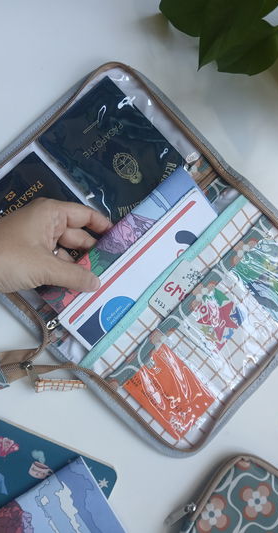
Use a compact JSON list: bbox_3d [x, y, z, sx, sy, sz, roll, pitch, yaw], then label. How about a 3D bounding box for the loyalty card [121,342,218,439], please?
[{"bbox_3d":[0.027,0.118,0.385,0.054,0.001,0.086,-44,96,-7],"label":"loyalty card"}]

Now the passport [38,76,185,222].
[{"bbox_3d":[-0.019,-0.103,0.382,0.088,0.005,0.125,-44,96,-7],"label":"passport"}]

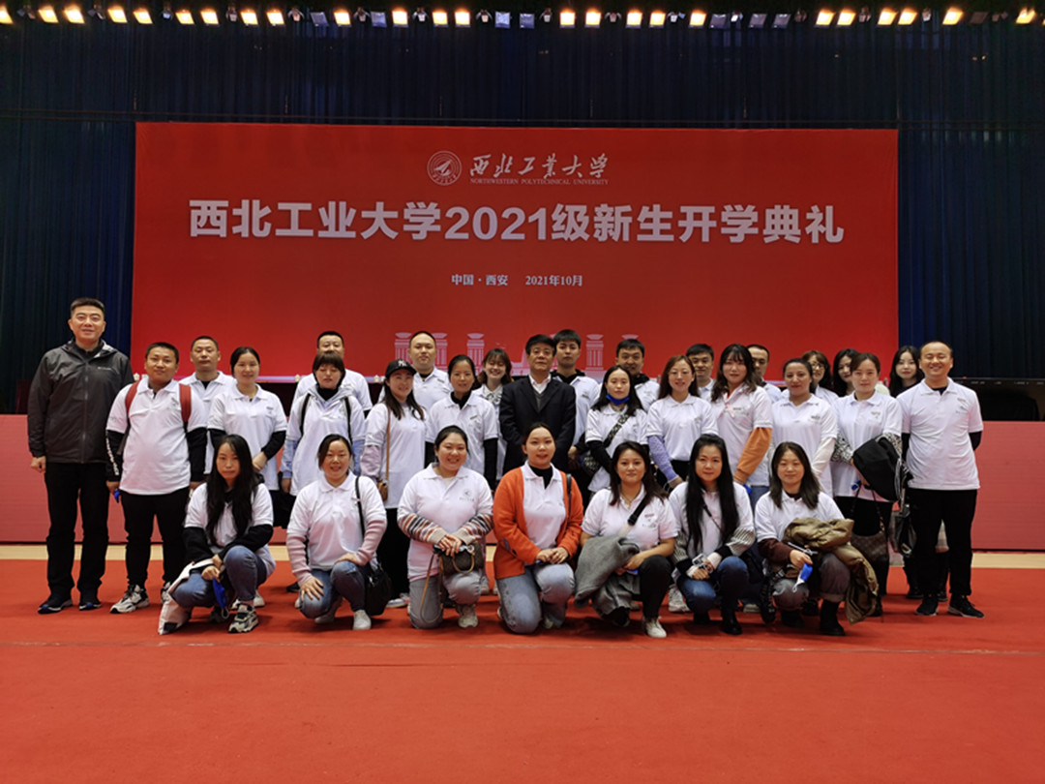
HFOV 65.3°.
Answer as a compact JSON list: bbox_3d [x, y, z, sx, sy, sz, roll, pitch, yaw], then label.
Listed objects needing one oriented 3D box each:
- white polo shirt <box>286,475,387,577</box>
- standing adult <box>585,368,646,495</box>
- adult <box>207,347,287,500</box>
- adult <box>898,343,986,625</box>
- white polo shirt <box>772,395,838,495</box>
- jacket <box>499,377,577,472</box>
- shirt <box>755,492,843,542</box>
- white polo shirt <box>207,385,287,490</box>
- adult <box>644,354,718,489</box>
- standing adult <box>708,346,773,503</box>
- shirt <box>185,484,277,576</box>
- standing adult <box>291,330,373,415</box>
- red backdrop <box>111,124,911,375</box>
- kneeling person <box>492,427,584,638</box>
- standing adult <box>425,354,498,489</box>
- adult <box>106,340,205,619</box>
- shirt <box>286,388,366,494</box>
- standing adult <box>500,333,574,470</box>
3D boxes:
[{"bbox_3d":[-1.091,0.770,4.800,0.540,0.600,0.340,0,-1,-9],"label":"white polo shirt"},{"bbox_3d":[0.617,0.586,5.382,0.450,1.537,0.340,1,-1,4],"label":"standing adult"},{"bbox_3d":[-1.726,0.519,5.110,0.480,1.600,0.320,1,-1,-14],"label":"adult"},{"bbox_3d":[2.552,0.524,4.970,0.490,1.650,0.330,0,-1,17],"label":"adult"},{"bbox_3d":[1.726,0.345,5.130,0.480,0.660,0.280,0,-1,19],"label":"white polo shirt"},{"bbox_3d":[0.103,0.264,5.280,0.500,0.760,0.290,0,-1,0],"label":"jacket"},{"bbox_3d":[1.585,0.799,4.660,0.490,0.476,0.330,0,-1,10],"label":"shirt"},{"bbox_3d":[-1.722,0.285,5.100,0.460,0.672,0.280,1,-1,-11],"label":"white polo shirt"},{"bbox_3d":[0.994,0.559,5.082,0.470,1.585,0.330,0,-1,7],"label":"adult"},{"bbox_3d":[1.366,0.527,5.080,0.460,1.646,0.310,0,-1,30],"label":"standing adult"},{"bbox_3d":[-1.654,0.779,4.620,0.490,0.521,0.370,1,-1,-11],"label":"shirt"},{"bbox_3d":[-1.297,0.461,5.530,0.540,1.753,0.340,1,-1,-8],"label":"standing adult"},{"bbox_3d":[-0.116,-2.502,15.000,14.031,4.772,0.100,1,-1,0],"label":"red backdrop"},{"bbox_3d":[0.086,0.749,4.700,0.520,1.150,0.620,1,-1,-3],"label":"kneeling person"},{"bbox_3d":[-0.398,0.550,5.232,0.480,1.580,0.310,1,-1,-3],"label":"standing adult"},{"bbox_3d":[-2.260,0.512,5.030,0.580,1.639,0.330,1,-1,-19],"label":"adult"},{"bbox_3d":[-1.233,0.299,5.080,0.480,0.699,0.300,1,-1,-8],"label":"shirt"},{"bbox_3d":[0.103,0.486,5.280,0.500,1.724,0.310,0,-1,0],"label":"standing adult"}]

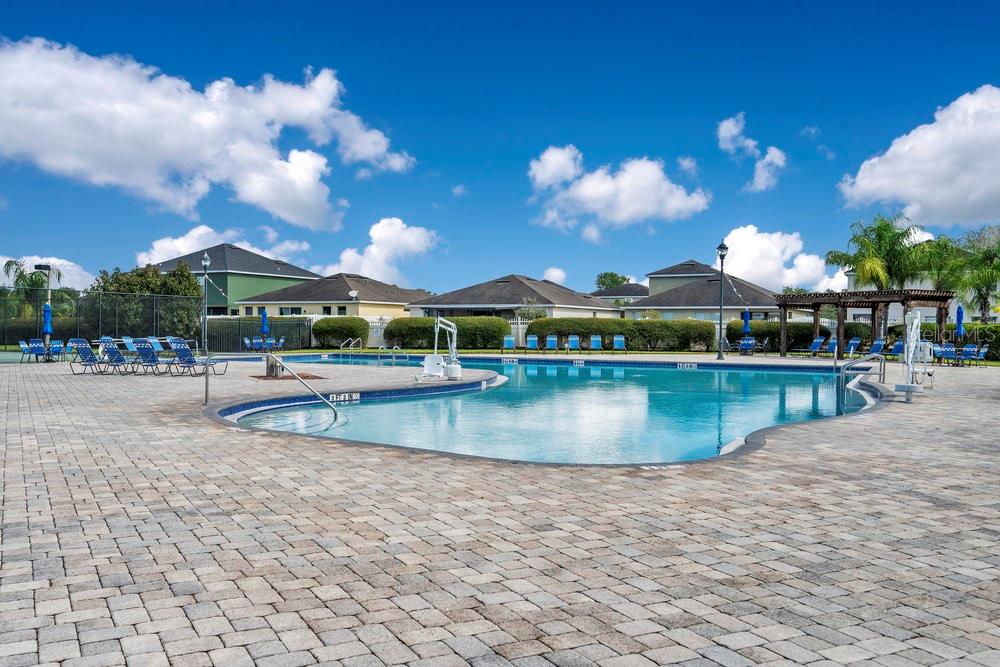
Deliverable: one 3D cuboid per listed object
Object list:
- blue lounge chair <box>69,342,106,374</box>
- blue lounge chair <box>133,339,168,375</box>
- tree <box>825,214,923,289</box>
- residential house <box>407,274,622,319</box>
[{"bbox_3d":[-10.719,0.610,22.525,0.640,0.930,1.850,0,0,13],"label":"blue lounge chair"},{"bbox_3d":[-8.963,0.621,22.238,0.640,0.930,1.850,0,0,13],"label":"blue lounge chair"},{"bbox_3d":[16.609,-2.005,37.184,4.000,6.200,4.000,0,0,0],"label":"tree"},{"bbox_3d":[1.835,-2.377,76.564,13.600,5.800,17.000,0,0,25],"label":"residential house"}]

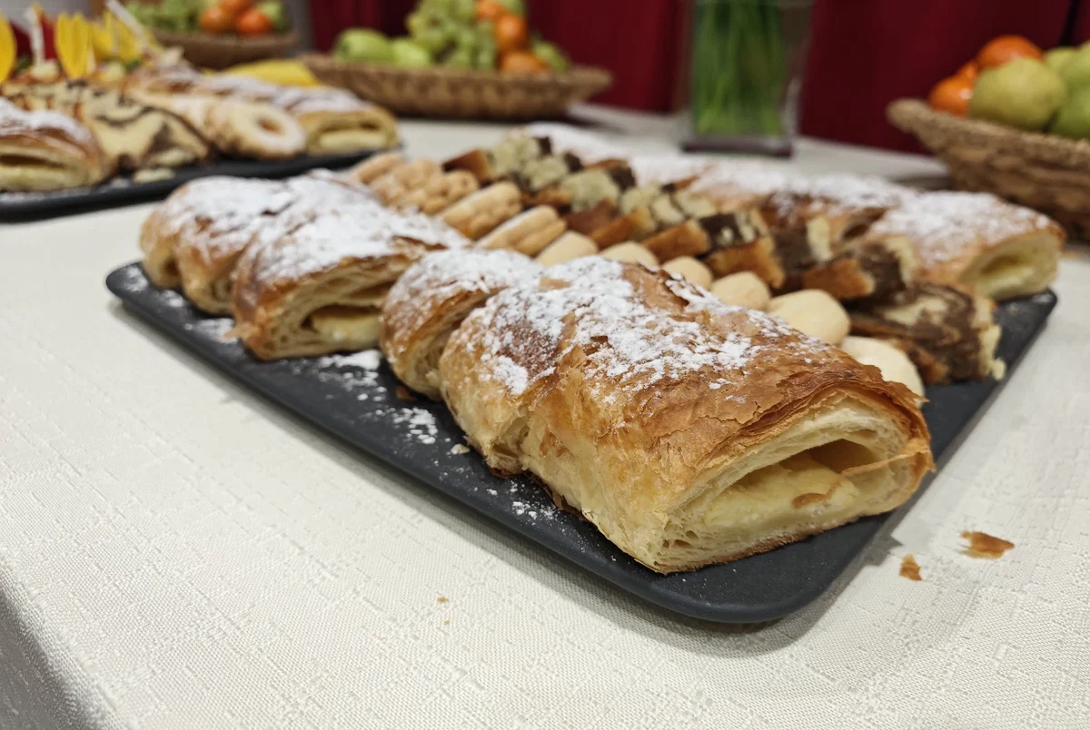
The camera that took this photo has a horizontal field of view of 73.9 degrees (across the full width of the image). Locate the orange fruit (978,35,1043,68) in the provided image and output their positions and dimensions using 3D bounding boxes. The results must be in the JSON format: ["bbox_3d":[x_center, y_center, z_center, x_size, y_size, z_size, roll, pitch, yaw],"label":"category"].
[{"bbox_3d":[0.499,-0.325,0.780,0.061,0.057,0.061,0,23,0],"label":"orange fruit"}]

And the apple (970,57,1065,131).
[{"bbox_3d":[0.529,-0.301,0.810,0.085,0.077,0.085,1,27,0],"label":"apple"}]

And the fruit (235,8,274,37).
[{"bbox_3d":[-0.599,-0.699,1.490,0.066,0.064,0.066,1,27,0],"label":"fruit"}]

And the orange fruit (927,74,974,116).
[{"bbox_3d":[0.452,-0.287,0.790,0.060,0.056,0.060,0,23,0],"label":"orange fruit"}]

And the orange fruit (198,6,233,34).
[{"bbox_3d":[-0.676,-0.702,1.490,0.066,0.064,0.066,1,27,0],"label":"orange fruit"}]

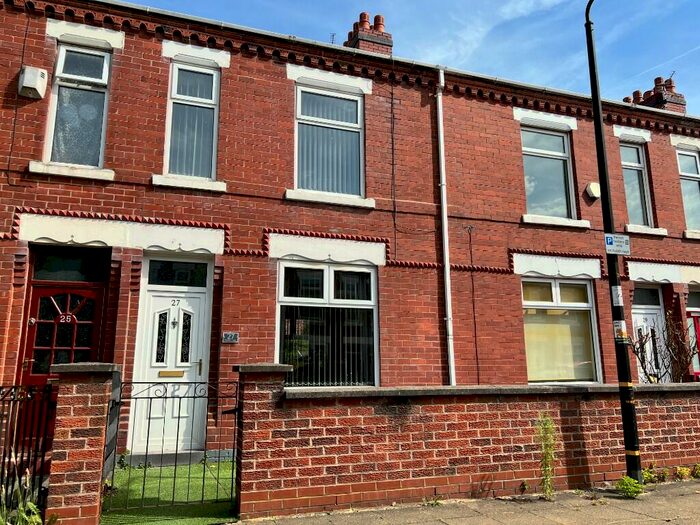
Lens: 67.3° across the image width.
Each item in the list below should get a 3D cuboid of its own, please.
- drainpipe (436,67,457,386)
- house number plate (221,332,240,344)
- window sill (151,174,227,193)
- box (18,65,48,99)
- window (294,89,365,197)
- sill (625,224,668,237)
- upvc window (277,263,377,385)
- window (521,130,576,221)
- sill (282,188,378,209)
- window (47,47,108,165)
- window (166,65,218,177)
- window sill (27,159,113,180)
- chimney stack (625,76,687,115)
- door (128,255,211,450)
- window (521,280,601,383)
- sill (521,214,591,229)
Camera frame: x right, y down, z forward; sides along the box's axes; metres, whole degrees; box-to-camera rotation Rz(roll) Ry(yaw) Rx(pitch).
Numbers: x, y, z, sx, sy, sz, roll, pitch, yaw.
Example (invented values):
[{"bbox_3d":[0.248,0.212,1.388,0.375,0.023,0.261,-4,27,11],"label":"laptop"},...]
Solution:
[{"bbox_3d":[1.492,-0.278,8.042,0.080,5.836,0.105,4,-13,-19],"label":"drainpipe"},{"bbox_3d":[-1.522,0.965,6.707,0.200,0.137,0.018,4,-12,-18],"label":"house number plate"},{"bbox_3d":[-2.116,-1.023,6.966,0.927,0.130,0.160,4,-12,-18],"label":"window sill"},{"bbox_3d":[-3.919,-2.238,6.491,0.285,0.375,0.120,4,-12,-18],"label":"box"},{"bbox_3d":[-0.321,-1.800,7.960,1.040,1.680,0.090,4,-12,-18],"label":"window"},{"bbox_3d":[5.353,-0.566,9.590,0.965,0.134,0.160,4,-13,-19],"label":"sill"},{"bbox_3d":[-0.324,0.883,7.365,1.494,1.769,0.100,4,-13,-19],"label":"upvc window"},{"bbox_3d":[3.384,-1.538,9.094,1.095,1.670,0.080,4,-12,-18],"label":"window"},{"bbox_3d":[-0.283,-0.898,7.645,1.331,0.134,0.160,4,-13,-19],"label":"sill"},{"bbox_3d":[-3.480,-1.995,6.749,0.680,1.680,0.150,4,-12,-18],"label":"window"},{"bbox_3d":[-2.175,-1.908,7.298,0.667,1.726,0.100,4,-13,-19],"label":"window"},{"bbox_3d":[-3.443,-1.111,6.561,0.931,0.134,0.160,4,-13,-19],"label":"window sill"},{"bbox_3d":[8.999,-4.489,15.538,0.860,1.300,1.280,4,-12,-18],"label":"chimney stack"},{"bbox_3d":[-2.246,1.115,6.670,0.895,2.445,0.080,4,-12,-18],"label":"door"},{"bbox_3d":[3.428,1.133,8.653,1.515,1.755,0.100,4,-13,-19],"label":"window"},{"bbox_3d":[3.479,-0.674,8.943,1.379,0.134,0.160,4,-13,-19],"label":"sill"}]

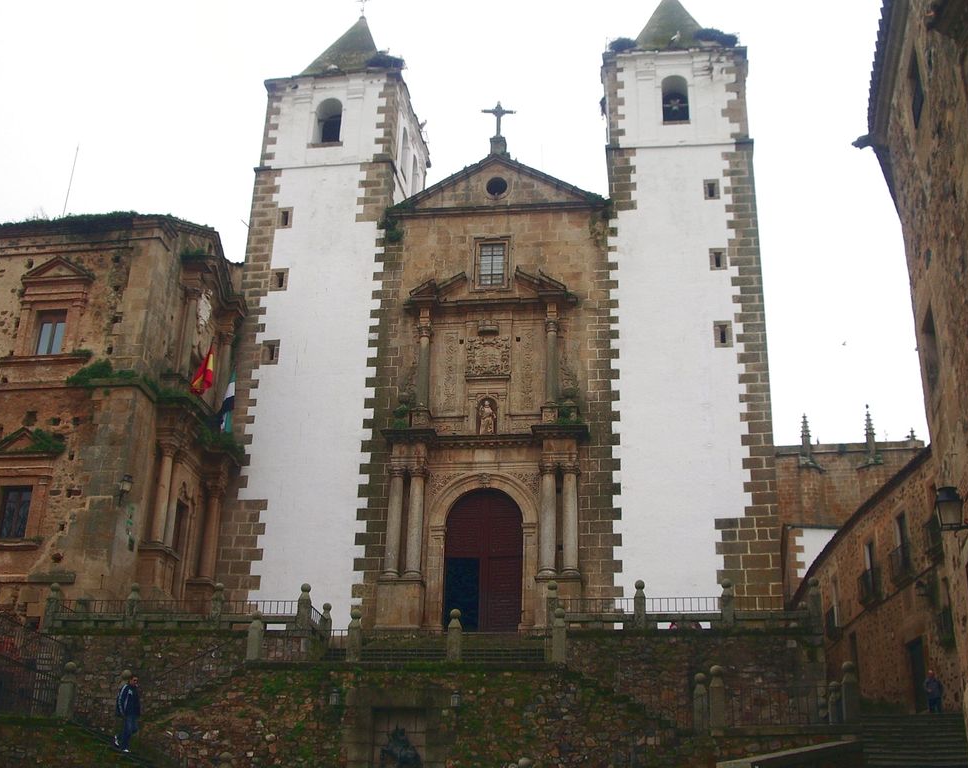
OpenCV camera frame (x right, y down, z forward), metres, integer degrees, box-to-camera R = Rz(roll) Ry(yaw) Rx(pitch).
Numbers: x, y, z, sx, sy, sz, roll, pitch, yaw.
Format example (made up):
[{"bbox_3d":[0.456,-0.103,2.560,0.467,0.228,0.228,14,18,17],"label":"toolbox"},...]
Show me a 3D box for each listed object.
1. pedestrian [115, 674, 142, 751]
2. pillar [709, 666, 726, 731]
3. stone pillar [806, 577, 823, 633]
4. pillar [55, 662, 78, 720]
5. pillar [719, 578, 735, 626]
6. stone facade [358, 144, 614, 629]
[{"bbox_3d":[-8.382,7.774,28.591,0.460,1.728,0.500,-11,-25,28],"label":"pedestrian"},{"bbox_3d":[5.053,6.751,26.160,0.300,1.340,0.300,-2,-22,8],"label":"pillar"},{"bbox_3d":[8.612,5.753,31.675,0.300,1.426,0.300,-2,-24,8],"label":"stone pillar"},{"bbox_3d":[-9.915,7.282,28.801,0.300,1.320,0.300,-2,-22,8],"label":"pillar"},{"bbox_3d":[6.388,5.778,31.989,0.300,1.294,0.300,-2,-24,8],"label":"pillar"},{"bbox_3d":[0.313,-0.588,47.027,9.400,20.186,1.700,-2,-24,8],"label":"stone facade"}]

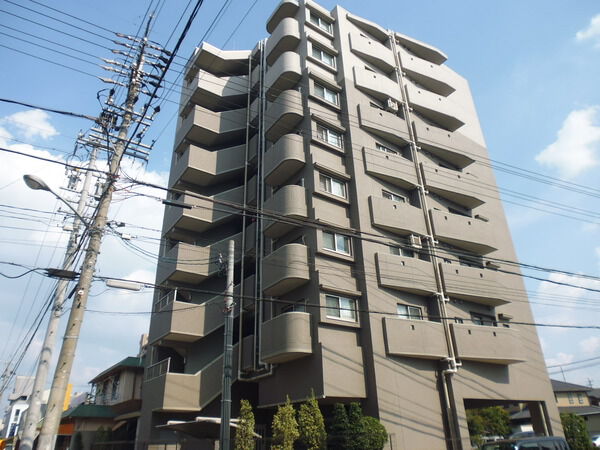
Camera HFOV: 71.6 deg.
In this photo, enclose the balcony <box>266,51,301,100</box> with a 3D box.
[{"bbox_3d":[-0.972,-8.044,22.630,1.008,1.400,2.422,15,-32,-30],"label":"balcony"}]

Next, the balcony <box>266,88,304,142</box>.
[{"bbox_3d":[-0.897,-5.550,21.359,1.008,1.400,2.422,15,-32,-30],"label":"balcony"}]

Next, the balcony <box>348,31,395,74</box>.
[{"bbox_3d":[4.365,-10.286,24.682,3.192,1.372,0.602,15,-32,-30],"label":"balcony"}]

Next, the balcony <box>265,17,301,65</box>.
[{"bbox_3d":[-0.944,-10.568,23.829,1.041,1.400,2.296,15,-32,-30],"label":"balcony"}]

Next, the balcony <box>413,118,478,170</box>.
[{"bbox_3d":[8.139,-4.624,23.676,4.277,1.372,0.910,15,-32,-30],"label":"balcony"}]

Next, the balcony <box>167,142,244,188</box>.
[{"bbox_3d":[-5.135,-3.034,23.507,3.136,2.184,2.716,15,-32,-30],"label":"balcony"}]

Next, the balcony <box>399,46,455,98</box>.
[{"bbox_3d":[7.990,-9.611,26.219,4.277,1.372,0.910,15,-32,-30],"label":"balcony"}]

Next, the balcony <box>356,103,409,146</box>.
[{"bbox_3d":[4.514,-5.299,22.139,3.192,1.372,0.602,15,-32,-30],"label":"balcony"}]

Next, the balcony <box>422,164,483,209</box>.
[{"bbox_3d":[8.214,-2.130,22.404,4.277,1.372,0.910,15,-32,-30],"label":"balcony"}]

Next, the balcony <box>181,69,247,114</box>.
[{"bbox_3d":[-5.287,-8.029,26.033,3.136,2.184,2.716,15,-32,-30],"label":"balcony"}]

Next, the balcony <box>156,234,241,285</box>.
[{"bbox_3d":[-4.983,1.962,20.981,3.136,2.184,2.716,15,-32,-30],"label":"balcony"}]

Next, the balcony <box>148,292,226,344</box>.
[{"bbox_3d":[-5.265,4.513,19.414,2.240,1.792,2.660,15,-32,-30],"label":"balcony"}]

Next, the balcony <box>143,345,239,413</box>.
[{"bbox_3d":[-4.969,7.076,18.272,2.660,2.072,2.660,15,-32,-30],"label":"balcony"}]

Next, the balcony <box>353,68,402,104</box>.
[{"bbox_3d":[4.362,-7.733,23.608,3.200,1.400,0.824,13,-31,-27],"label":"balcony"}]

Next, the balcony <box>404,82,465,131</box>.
[{"bbox_3d":[8.038,-7.110,25.062,4.273,1.400,0.979,13,-31,-27],"label":"balcony"}]

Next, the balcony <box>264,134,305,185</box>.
[{"bbox_3d":[-0.716,-3.074,20.040,1.041,1.400,2.296,15,-32,-30],"label":"balcony"}]

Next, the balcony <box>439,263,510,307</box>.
[{"bbox_3d":[8.341,2.881,20.009,4.273,1.400,0.979,13,-31,-27],"label":"balcony"}]

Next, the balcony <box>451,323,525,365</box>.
[{"bbox_3d":[8.417,5.379,18.746,4.273,1.400,0.979,13,-31,-27],"label":"balcony"}]

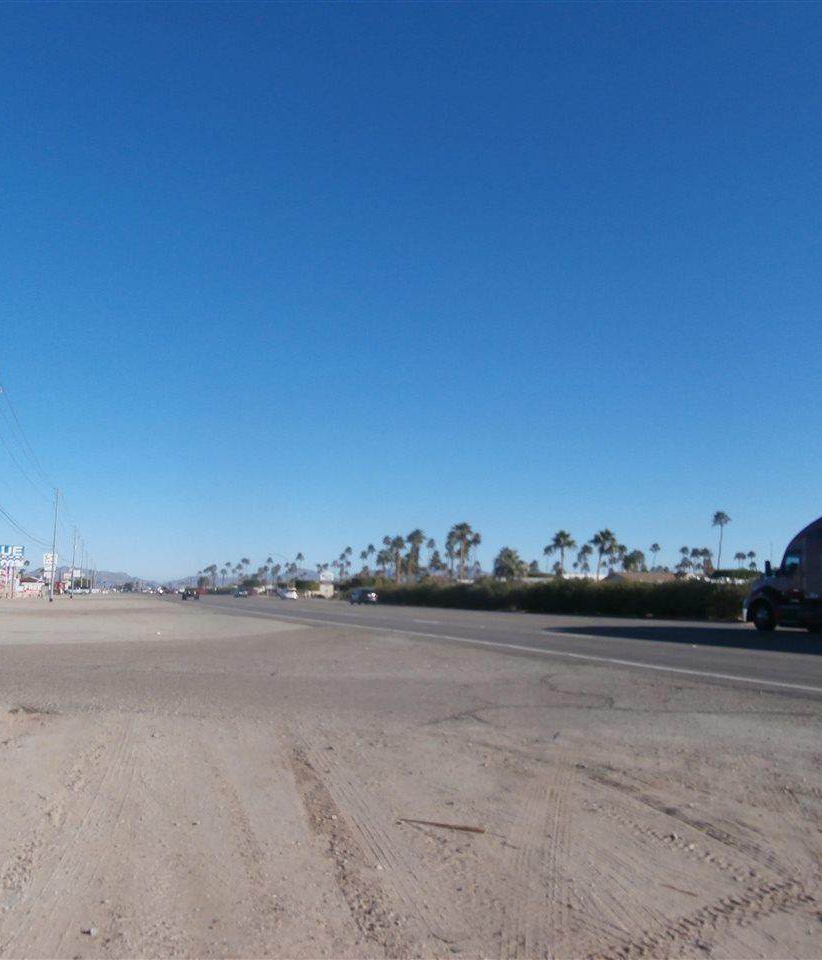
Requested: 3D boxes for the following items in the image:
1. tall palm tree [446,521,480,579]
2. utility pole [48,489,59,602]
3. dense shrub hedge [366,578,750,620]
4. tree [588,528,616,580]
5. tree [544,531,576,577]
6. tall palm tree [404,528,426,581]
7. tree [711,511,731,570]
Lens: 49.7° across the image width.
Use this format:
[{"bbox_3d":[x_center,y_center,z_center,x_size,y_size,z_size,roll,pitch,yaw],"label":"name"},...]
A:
[{"bbox_3d":[6.456,10.404,112.616,3.800,9.910,3.800,3,-8,-19],"label":"tall palm tree"},{"bbox_3d":[-38.405,7.107,95.740,0.800,11.900,0.450,3,-8,-19],"label":"utility pole"},{"bbox_3d":[5.231,8.019,61.209,2.200,1.850,54.500,3,-8,-19],"label":"dense shrub hedge"},{"bbox_3d":[22.083,9.908,102.529,3.000,8.510,3.000,3,-8,-19],"label":"tree"},{"bbox_3d":[18.027,10.565,108.539,3.300,8.670,3.300,3,-8,-19],"label":"tree"},{"bbox_3d":[0.583,11.951,125.624,2.800,10.030,2.800,0,-7,0],"label":"tall palm tree"},{"bbox_3d":[43.687,10.798,125.790,2.700,12.700,2.700,3,-8,-19],"label":"tree"}]

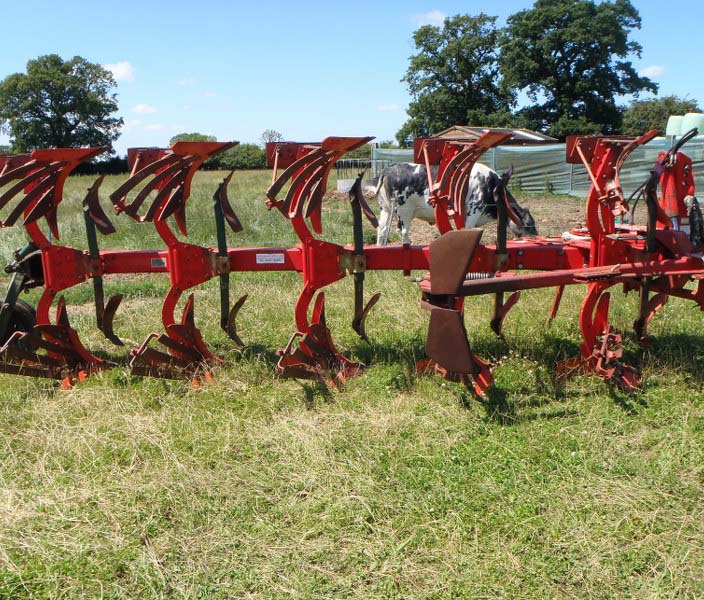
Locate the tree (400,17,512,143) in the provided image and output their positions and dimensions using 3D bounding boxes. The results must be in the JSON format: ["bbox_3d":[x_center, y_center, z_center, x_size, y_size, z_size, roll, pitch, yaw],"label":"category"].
[{"bbox_3d":[10.119,-19.994,63.267,12.200,16.300,12.000,1,12,9],"label":"tree"}]

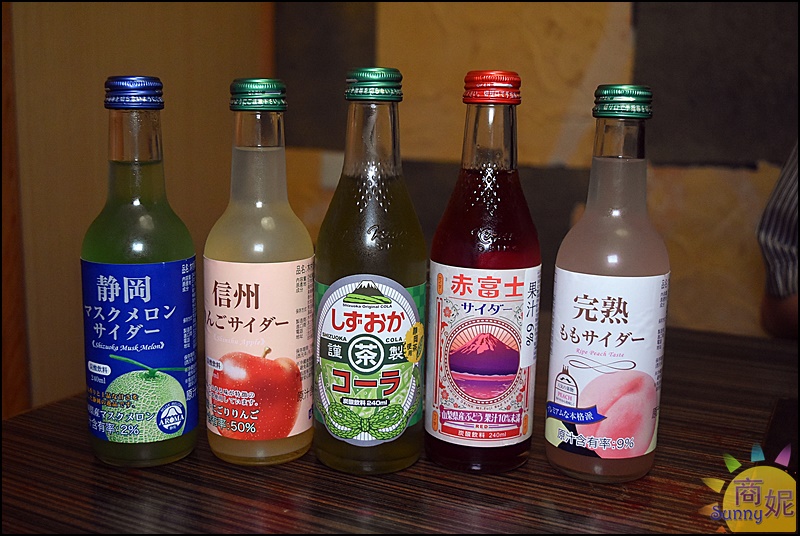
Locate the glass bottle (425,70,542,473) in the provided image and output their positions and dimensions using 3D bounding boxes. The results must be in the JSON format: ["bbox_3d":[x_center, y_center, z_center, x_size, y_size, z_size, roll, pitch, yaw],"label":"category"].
[{"bbox_3d":[0.043,0.002,0.479,0.057,0.201,0.057,2,11,3],"label":"glass bottle"}]

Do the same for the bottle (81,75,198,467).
[{"bbox_3d":[-0.133,0.001,0.478,0.057,0.195,0.057,0,11,-6],"label":"bottle"}]

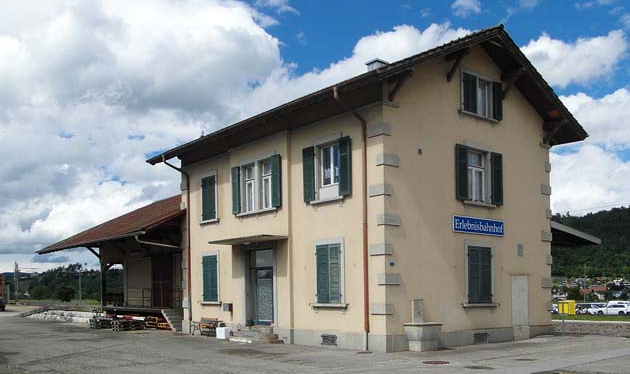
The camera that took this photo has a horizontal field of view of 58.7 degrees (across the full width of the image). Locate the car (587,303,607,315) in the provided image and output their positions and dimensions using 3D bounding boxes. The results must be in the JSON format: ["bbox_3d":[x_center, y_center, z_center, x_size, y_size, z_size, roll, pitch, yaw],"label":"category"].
[{"bbox_3d":[37.478,15.969,73.000,4.300,1.480,1.780,4,-11,-21],"label":"car"}]

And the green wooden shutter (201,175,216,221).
[{"bbox_3d":[-4.566,0.506,23.964,0.080,1.898,1.262,8,-13,-37],"label":"green wooden shutter"}]

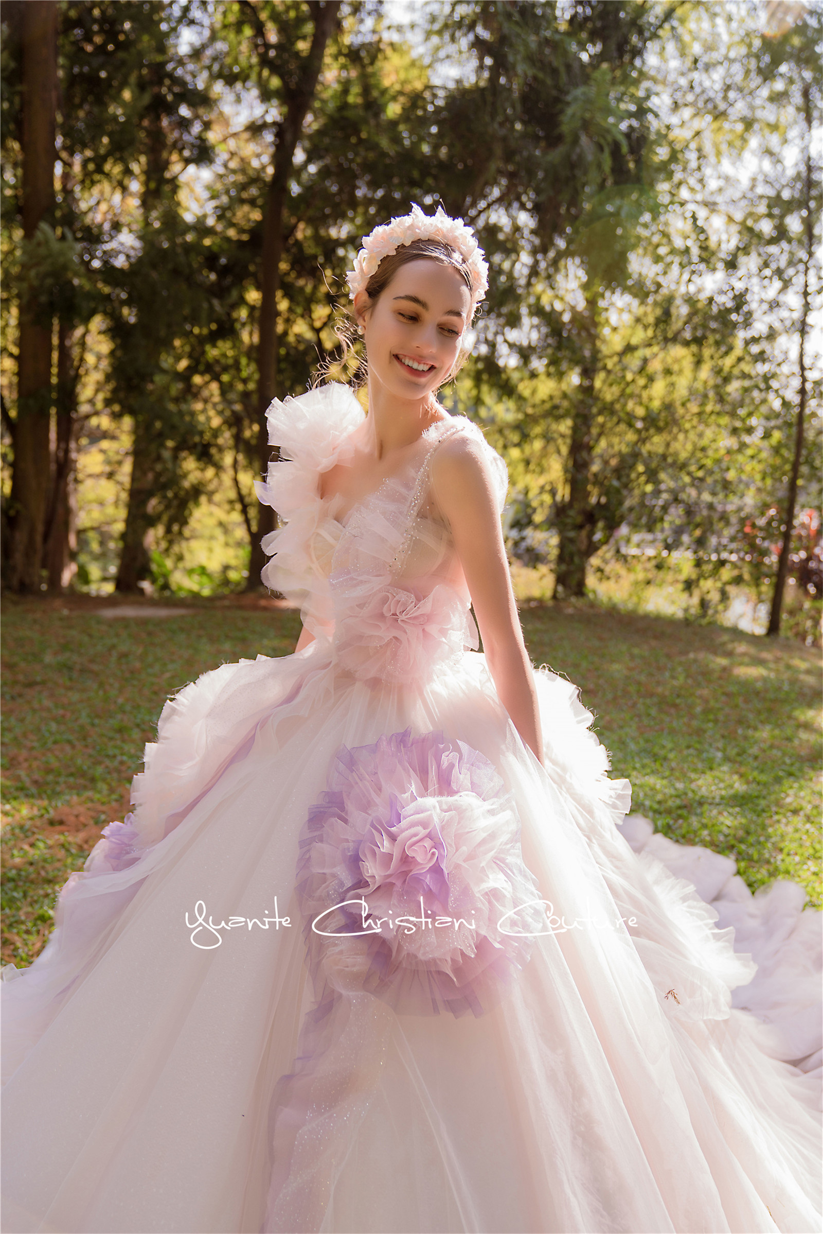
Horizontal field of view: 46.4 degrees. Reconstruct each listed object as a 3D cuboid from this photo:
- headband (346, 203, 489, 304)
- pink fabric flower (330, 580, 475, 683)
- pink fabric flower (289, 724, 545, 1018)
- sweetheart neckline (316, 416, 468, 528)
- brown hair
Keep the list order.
[{"bbox_3d":[0.009,-0.513,1.360,0.180,0.120,0.095,10,-3,-23],"label":"headband"},{"bbox_3d":[-0.012,0.023,1.390,0.195,0.145,0.090,2,2,12],"label":"pink fabric flower"},{"bbox_3d":[0.010,0.323,1.210,0.305,0.345,0.160,-1,-27,2],"label":"pink fabric flower"},{"bbox_3d":[-0.027,-0.206,1.370,0.190,0.150,0.110,2,-3,22],"label":"sweetheart neckline"},{"bbox_3d":[-0.012,-0.436,1.380,0.175,0.195,0.180,10,-3,-23],"label":"brown hair"}]

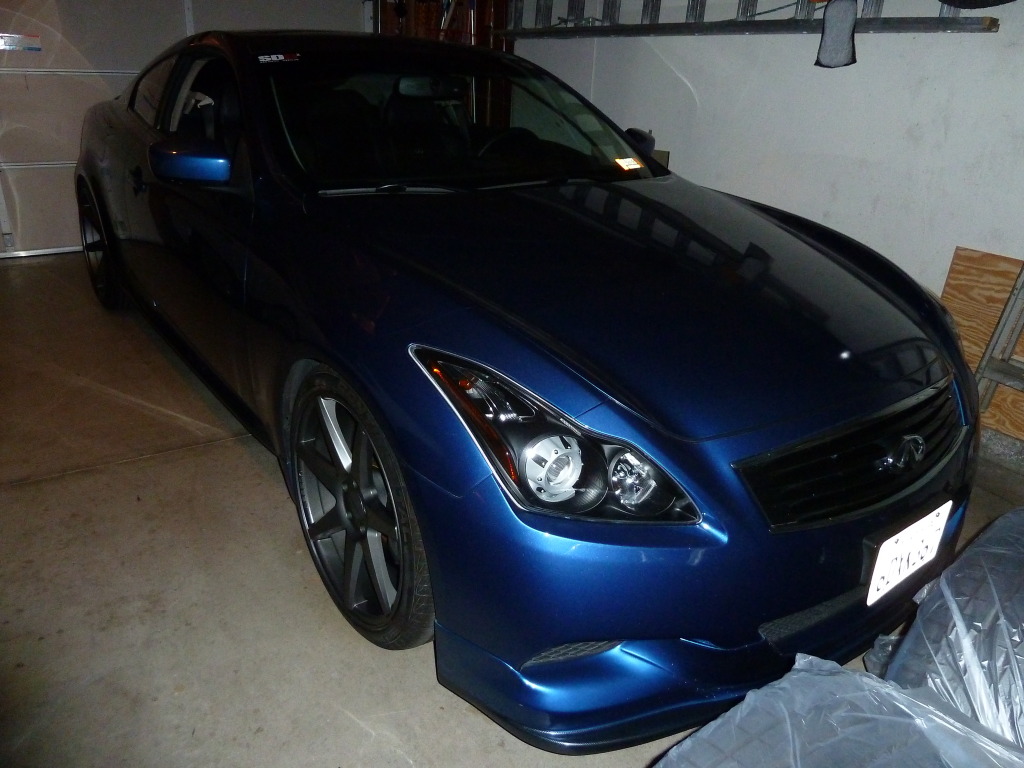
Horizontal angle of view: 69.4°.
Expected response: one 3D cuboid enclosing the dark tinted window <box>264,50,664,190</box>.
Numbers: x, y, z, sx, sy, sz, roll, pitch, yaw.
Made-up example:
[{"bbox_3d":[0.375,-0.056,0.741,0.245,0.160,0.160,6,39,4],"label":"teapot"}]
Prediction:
[{"bbox_3d":[-0.155,-0.907,2.502,1.410,0.120,0.950,-14,53,-35],"label":"dark tinted window"}]

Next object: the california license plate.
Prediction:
[{"bbox_3d":[0.844,0.352,1.562,0.305,0.152,0.015,-14,25,-35],"label":"california license plate"}]

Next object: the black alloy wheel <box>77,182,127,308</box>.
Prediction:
[{"bbox_3d":[-2.011,-0.717,3.804,0.260,0.667,0.667,-12,28,-36],"label":"black alloy wheel"}]

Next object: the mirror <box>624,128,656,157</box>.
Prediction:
[{"bbox_3d":[0.552,-0.977,3.055,0.205,0.140,0.145,-14,29,-35],"label":"mirror"}]

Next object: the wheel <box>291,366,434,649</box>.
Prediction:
[{"bbox_3d":[-0.289,0.272,1.760,0.240,0.667,0.667,-12,28,-36],"label":"wheel"}]

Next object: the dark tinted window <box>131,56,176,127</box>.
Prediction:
[{"bbox_3d":[-1.460,-1.220,3.012,0.060,0.298,0.674,16,14,-39],"label":"dark tinted window"}]

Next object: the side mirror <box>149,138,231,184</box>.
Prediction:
[{"bbox_3d":[-0.868,-0.619,2.032,0.205,0.140,0.145,-14,29,-35],"label":"side mirror"}]

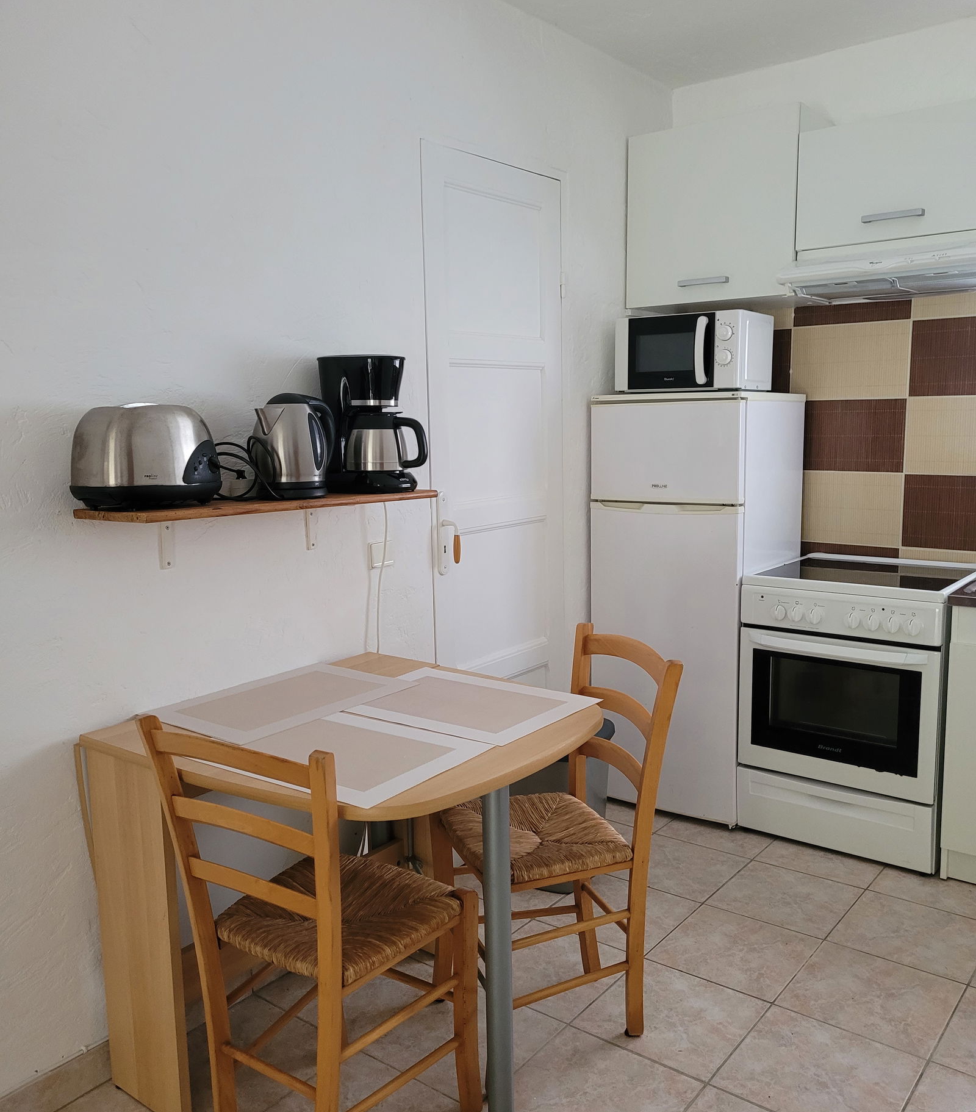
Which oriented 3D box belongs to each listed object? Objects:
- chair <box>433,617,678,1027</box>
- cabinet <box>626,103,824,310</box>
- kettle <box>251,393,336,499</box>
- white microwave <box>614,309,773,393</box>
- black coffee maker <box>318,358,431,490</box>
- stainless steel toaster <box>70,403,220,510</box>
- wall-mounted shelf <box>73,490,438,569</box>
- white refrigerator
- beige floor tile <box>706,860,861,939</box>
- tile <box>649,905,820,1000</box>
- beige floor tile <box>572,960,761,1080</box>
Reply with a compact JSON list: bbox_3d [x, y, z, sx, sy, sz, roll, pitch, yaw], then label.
[{"bbox_3d":[0.136,0.626,2.150,0.450,0.860,0.420,-4,9,-20],"label":"chair"},{"bbox_3d":[0.850,-1.179,3.433,0.620,0.585,0.355,5,10,38],"label":"cabinet"},{"bbox_3d":[-0.413,-0.244,2.146,0.165,0.226,0.230,5,10,38],"label":"kettle"},{"bbox_3d":[0.728,-0.701,3.432,0.440,0.262,0.375,4,9,32],"label":"white microwave"},{"bbox_3d":[-0.255,-0.301,2.220,0.255,0.312,0.175,4,10,34],"label":"black coffee maker"},{"bbox_3d":[-0.675,-0.195,1.933,0.180,0.202,0.286,5,10,38],"label":"stainless steel toaster"},{"bbox_3d":[-0.468,-0.058,2.167,0.250,0.149,0.801,5,10,38],"label":"wall-mounted shelf"},{"bbox_3d":[0.744,0.150,3.454,0.556,1.426,0.530,5,10,38],"label":"white refrigerator"},{"bbox_3d":[0.838,0.965,2.751,0.333,0.010,0.333,5,10,38],"label":"beige floor tile"},{"bbox_3d":[0.629,1.007,2.488,0.333,0.010,0.333,5,10,38],"label":"tile"},{"bbox_3d":[0.421,1.053,2.234,0.336,0.012,0.336,5,10,38],"label":"beige floor tile"}]

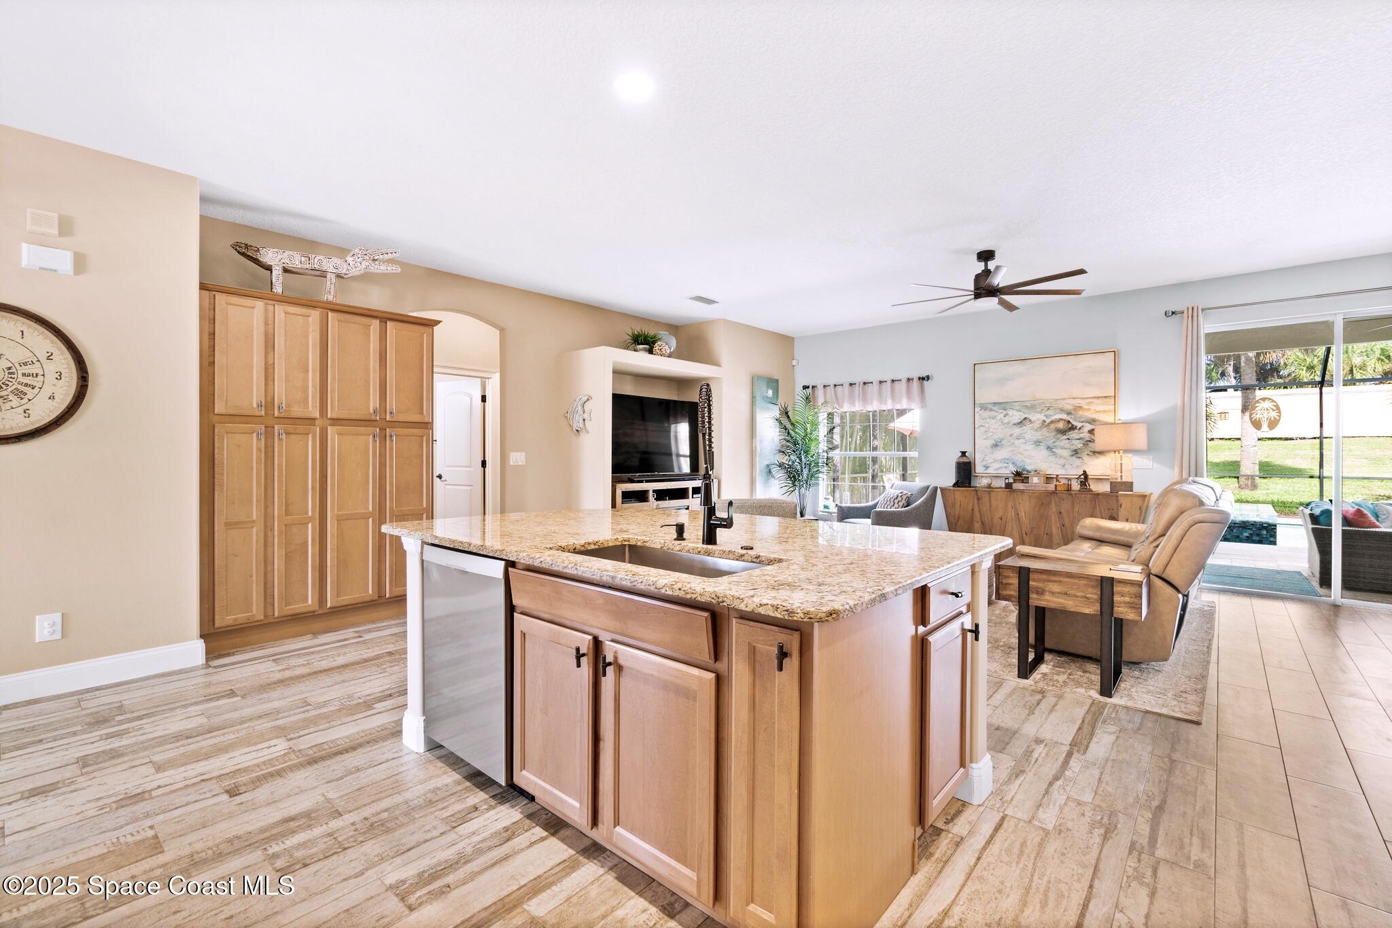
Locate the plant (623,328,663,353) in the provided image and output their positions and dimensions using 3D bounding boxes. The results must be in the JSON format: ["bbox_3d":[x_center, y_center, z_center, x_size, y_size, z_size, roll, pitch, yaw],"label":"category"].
[{"bbox_3d":[-0.557,-1.281,6.136,0.380,0.310,0.380,0,1,0],"label":"plant"}]

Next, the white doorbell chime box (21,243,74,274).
[{"bbox_3d":[-3.283,-1.032,2.941,0.050,0.123,0.173,1,1,42],"label":"white doorbell chime box"}]

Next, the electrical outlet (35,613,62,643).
[{"bbox_3d":[-3.237,0.822,2.905,0.012,0.131,0.087,2,2,42],"label":"electrical outlet"}]

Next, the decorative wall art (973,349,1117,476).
[{"bbox_3d":[3.506,-0.474,5.900,1.280,1.220,0.050,2,2,42],"label":"decorative wall art"}]

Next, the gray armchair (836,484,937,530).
[{"bbox_3d":[2.116,0.687,6.509,0.790,0.890,0.740,0,1,-11],"label":"gray armchair"}]

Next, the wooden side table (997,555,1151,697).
[{"bbox_3d":[2.113,0.884,3.267,0.670,0.624,0.440,1,2,41],"label":"wooden side table"}]

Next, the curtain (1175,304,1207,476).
[{"bbox_3d":[4.333,-0.118,5.073,0.230,2.510,0.120,2,2,42],"label":"curtain"}]

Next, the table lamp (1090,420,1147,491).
[{"bbox_3d":[3.863,-0.070,5.270,0.390,0.660,0.260,2,2,42],"label":"table lamp"}]

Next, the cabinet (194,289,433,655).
[{"bbox_3d":[-2.665,0.036,4.115,0.610,2.240,1.420,1,2,42],"label":"cabinet"}]

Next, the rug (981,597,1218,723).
[{"bbox_3d":[2.494,1.165,4.665,2.460,0.014,3.080,1,2,43],"label":"rug"}]

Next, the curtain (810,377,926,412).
[{"bbox_3d":[2.098,-0.849,7.262,1.530,0.370,0.090,1,2,41],"label":"curtain"}]

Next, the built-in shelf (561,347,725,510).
[{"bbox_3d":[-0.544,0.001,6.360,0.720,2.240,1.800,1,2,42],"label":"built-in shelf"}]

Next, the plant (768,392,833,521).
[{"bbox_3d":[1.349,0.065,7.273,0.770,2.010,0.770,0,1,0],"label":"plant"}]

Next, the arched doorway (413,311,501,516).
[{"bbox_3d":[-2.144,-0.111,5.227,0.140,2.495,0.910,1,2,42],"label":"arched doorway"}]

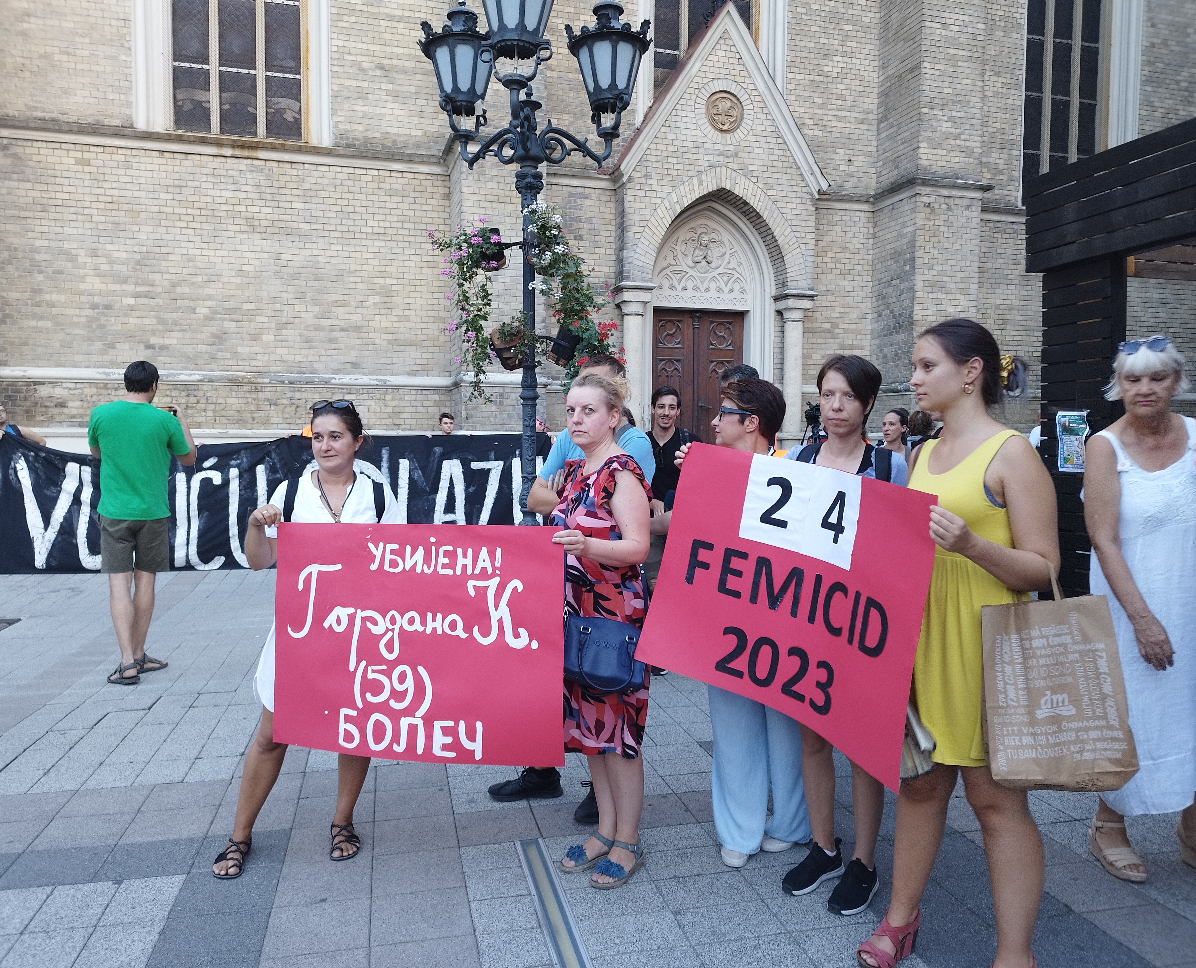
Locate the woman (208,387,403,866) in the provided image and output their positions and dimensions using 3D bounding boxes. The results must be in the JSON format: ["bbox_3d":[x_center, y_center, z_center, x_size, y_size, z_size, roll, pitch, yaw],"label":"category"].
[{"bbox_3d":[-0.971,0.492,3.030,0.620,1.551,0.460,0,3,-12],"label":"woman"}]

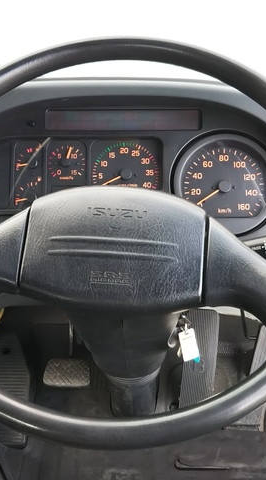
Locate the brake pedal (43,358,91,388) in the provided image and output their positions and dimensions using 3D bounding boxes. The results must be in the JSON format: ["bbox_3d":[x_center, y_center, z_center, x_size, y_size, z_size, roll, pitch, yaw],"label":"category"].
[{"bbox_3d":[-0.119,0.243,1.010,0.085,0.054,0.025,0,-2,0],"label":"brake pedal"}]

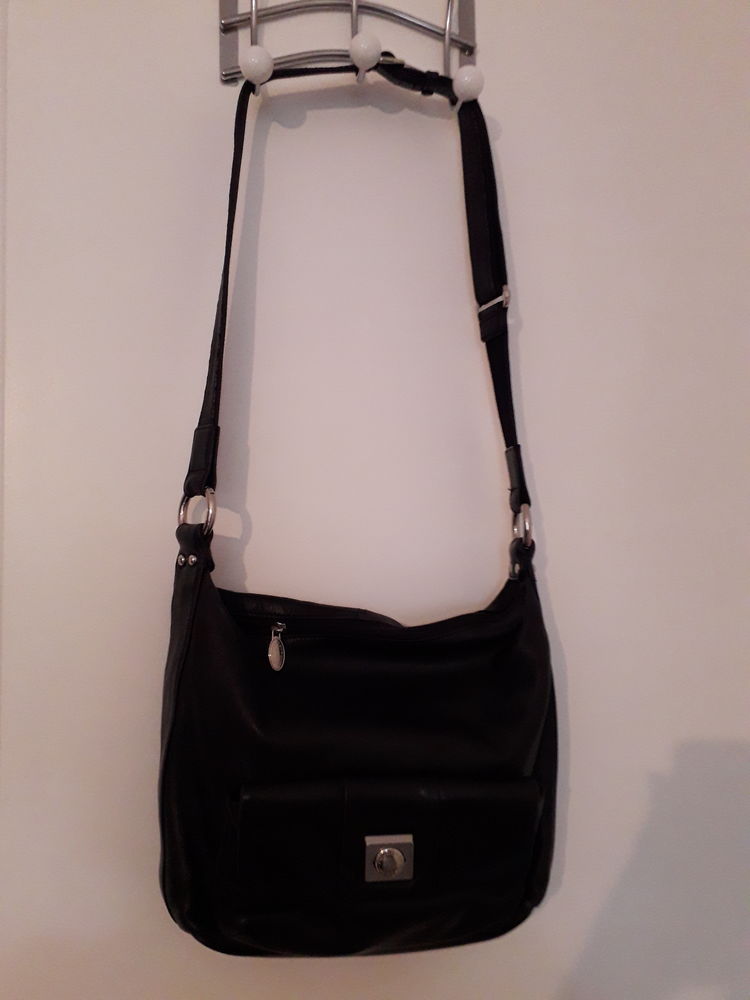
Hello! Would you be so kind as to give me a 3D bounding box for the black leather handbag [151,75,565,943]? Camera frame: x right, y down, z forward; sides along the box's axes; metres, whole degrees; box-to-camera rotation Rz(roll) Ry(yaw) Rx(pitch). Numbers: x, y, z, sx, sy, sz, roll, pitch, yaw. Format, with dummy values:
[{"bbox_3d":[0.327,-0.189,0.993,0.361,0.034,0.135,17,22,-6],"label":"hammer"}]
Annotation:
[{"bbox_3d":[-0.007,-0.003,0.672,0.345,0.775,0.115,0,-2,-11],"label":"black leather handbag"}]

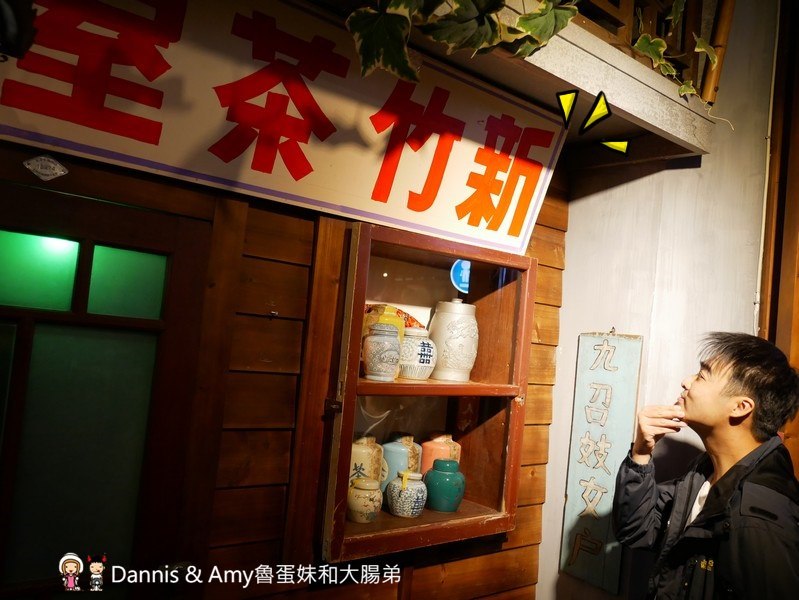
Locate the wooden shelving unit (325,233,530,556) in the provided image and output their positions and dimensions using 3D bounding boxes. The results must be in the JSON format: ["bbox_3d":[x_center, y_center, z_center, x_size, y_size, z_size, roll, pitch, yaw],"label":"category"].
[{"bbox_3d":[0.047,0.240,1.929,0.666,0.796,0.247,8,-3,-41],"label":"wooden shelving unit"}]

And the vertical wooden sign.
[{"bbox_3d":[0.598,0.475,2.057,0.023,0.729,0.207,8,-3,-41],"label":"vertical wooden sign"}]

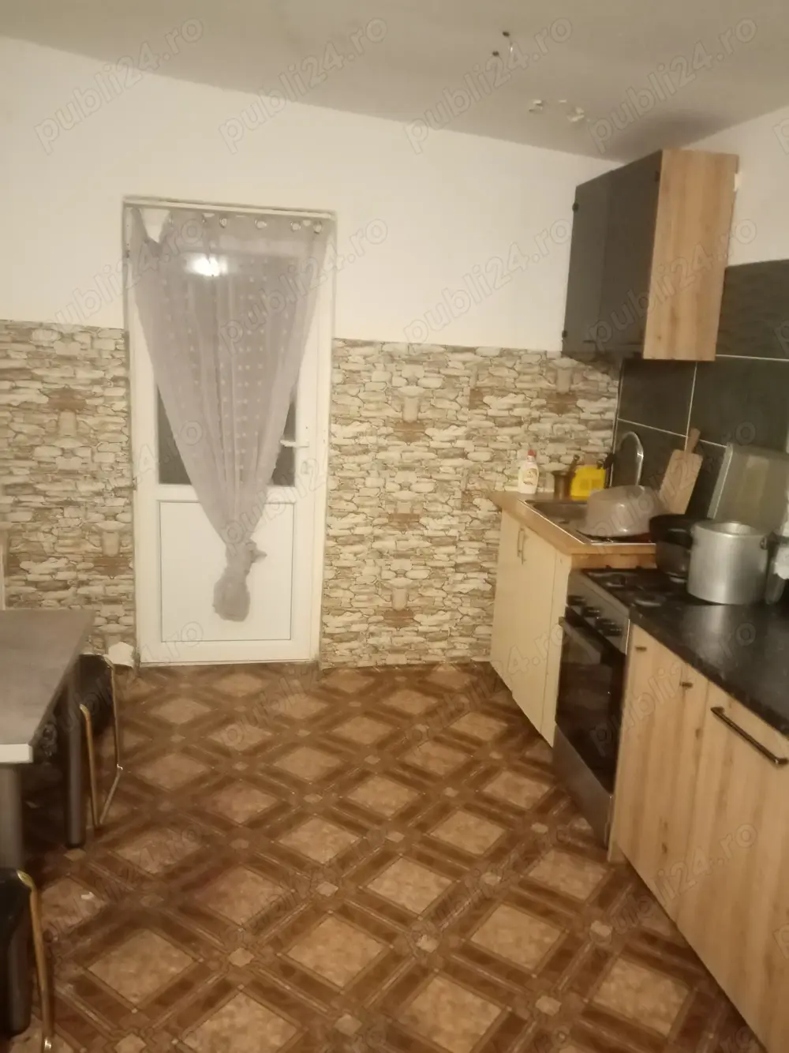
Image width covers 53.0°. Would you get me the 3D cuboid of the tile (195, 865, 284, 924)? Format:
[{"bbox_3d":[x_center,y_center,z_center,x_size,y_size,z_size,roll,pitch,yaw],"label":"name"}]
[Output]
[{"bbox_3d":[-0.430,1.032,2.220,0.176,0.010,0.176,11,15,34],"label":"tile"}]

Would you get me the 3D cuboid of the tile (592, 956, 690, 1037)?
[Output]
[{"bbox_3d":[0.619,1.172,1.978,0.187,0.010,0.187,11,14,34],"label":"tile"}]

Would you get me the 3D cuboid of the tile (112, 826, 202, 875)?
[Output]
[{"bbox_3d":[-0.730,0.997,2.435,0.187,0.010,0.187,11,14,33],"label":"tile"}]

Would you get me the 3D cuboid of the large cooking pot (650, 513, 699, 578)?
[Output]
[{"bbox_3d":[1.039,0.077,2.777,0.275,0.191,0.275,2,12,-1],"label":"large cooking pot"}]

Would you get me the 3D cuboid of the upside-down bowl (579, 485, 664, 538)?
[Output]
[{"bbox_3d":[0.902,-0.068,3.115,0.335,0.147,0.335,2,12,0],"label":"upside-down bowl"}]

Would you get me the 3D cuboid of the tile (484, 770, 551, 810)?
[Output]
[{"bbox_3d":[0.451,0.974,2.917,0.188,0.010,0.188,11,15,33],"label":"tile"}]

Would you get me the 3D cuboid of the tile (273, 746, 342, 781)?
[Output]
[{"bbox_3d":[-0.333,0.908,3.027,0.187,0.010,0.187,11,14,34],"label":"tile"}]

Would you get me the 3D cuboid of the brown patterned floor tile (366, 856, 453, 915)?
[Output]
[{"bbox_3d":[0.047,1.037,2.286,0.176,0.010,0.176,11,15,34],"label":"brown patterned floor tile"}]

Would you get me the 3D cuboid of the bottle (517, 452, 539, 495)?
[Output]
[{"bbox_3d":[0.668,-0.272,3.907,0.097,0.220,0.060,2,12,-3],"label":"bottle"}]

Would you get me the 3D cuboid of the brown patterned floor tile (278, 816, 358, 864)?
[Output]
[{"bbox_3d":[-0.242,1.002,2.531,0.187,0.010,0.187,11,14,33],"label":"brown patterned floor tile"}]

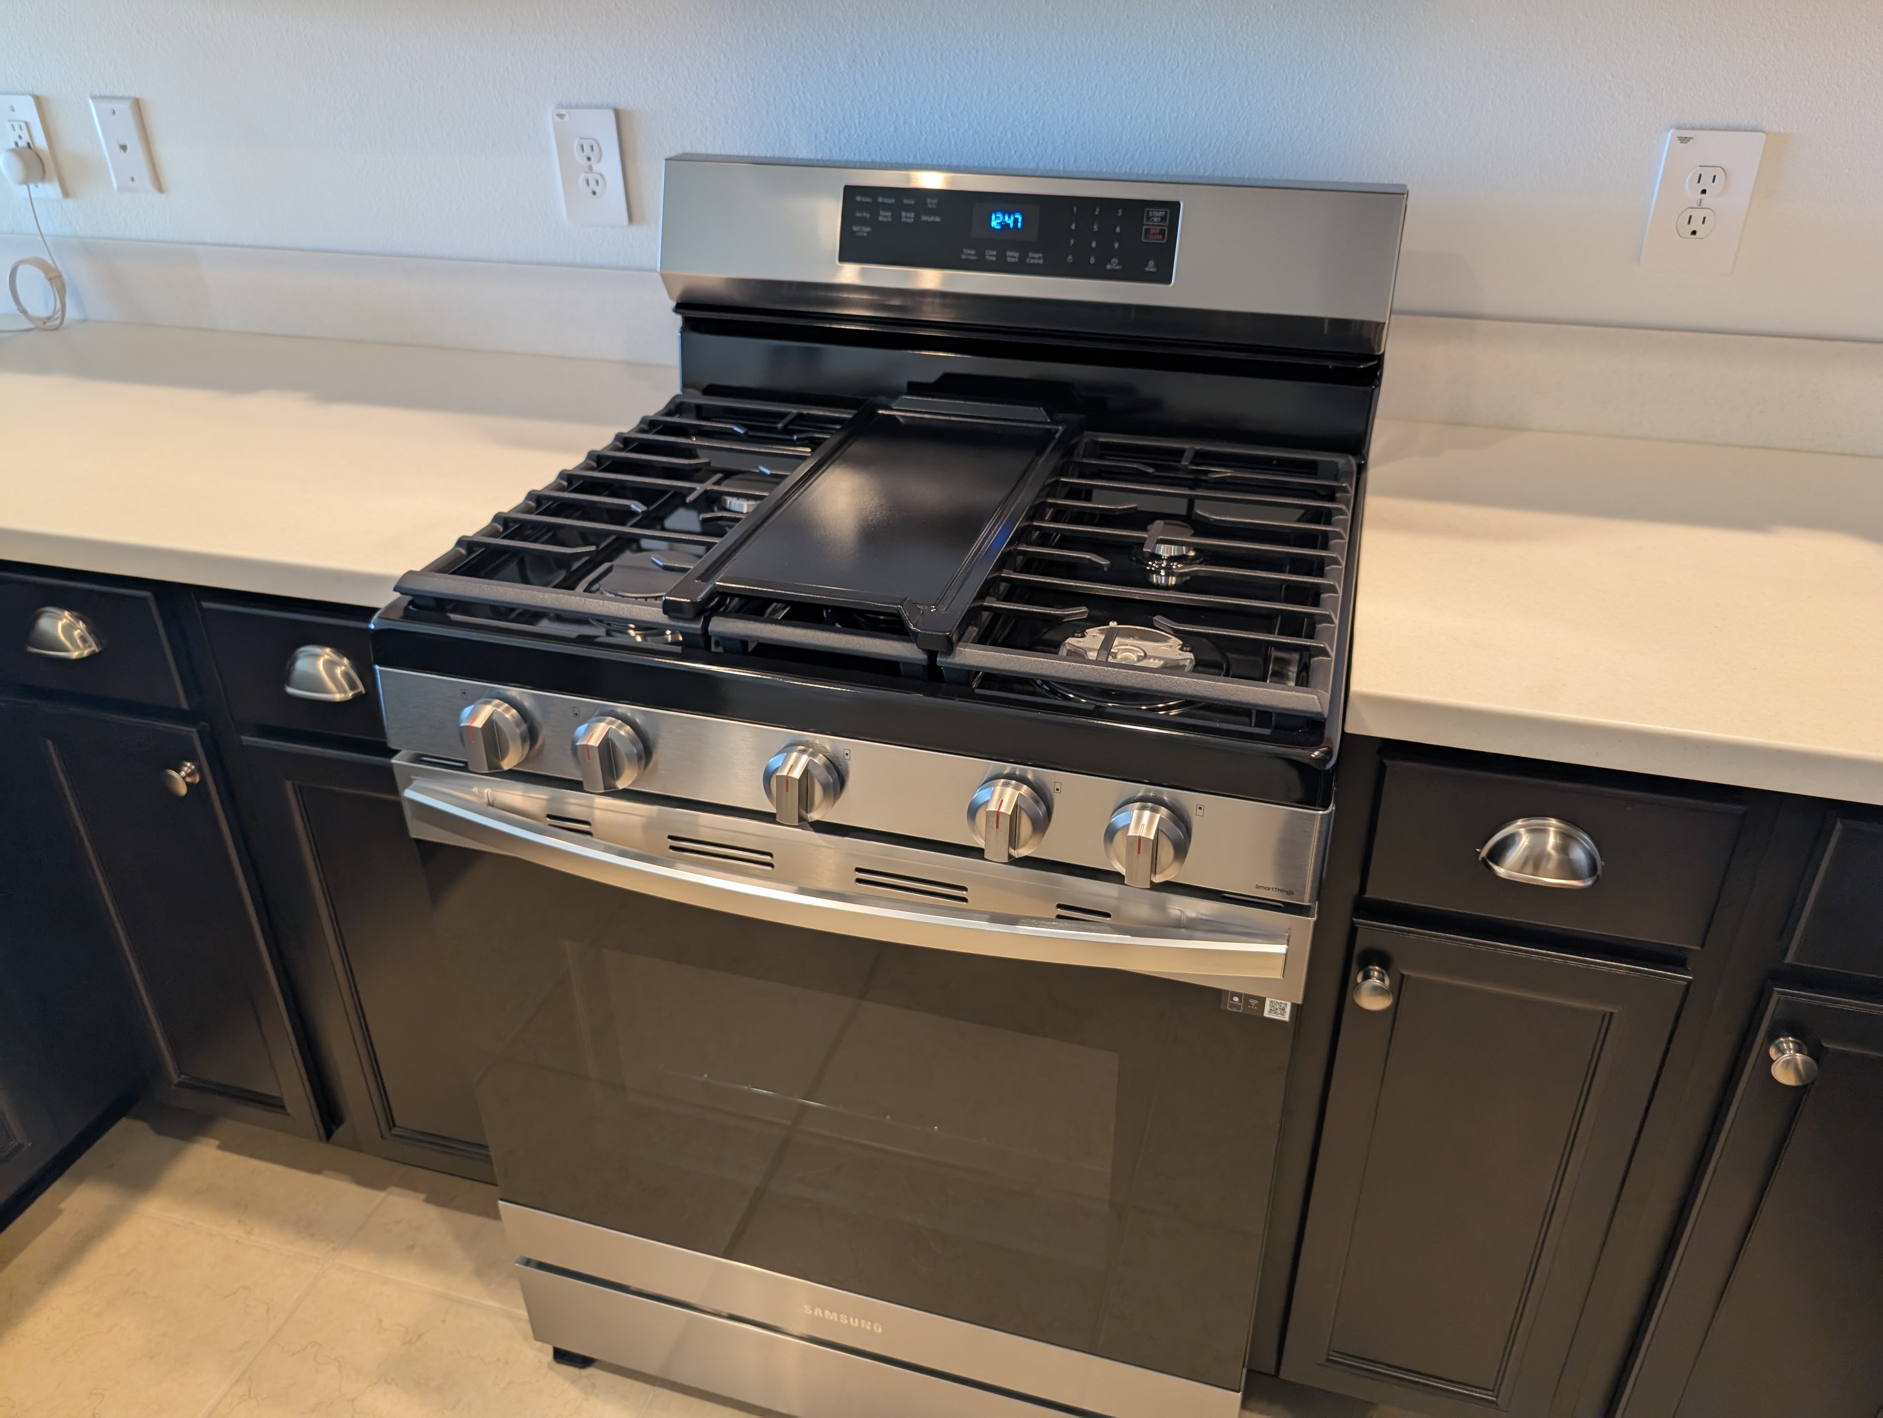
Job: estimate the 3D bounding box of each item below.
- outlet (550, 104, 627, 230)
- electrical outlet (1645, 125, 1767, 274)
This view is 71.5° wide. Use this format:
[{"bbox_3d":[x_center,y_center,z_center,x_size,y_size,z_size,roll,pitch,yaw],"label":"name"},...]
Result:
[{"bbox_3d":[-0.405,-0.623,1.507,0.079,0.123,0.009,8,30,14],"label":"outlet"},{"bbox_3d":[0.708,-0.470,1.218,0.079,0.123,0.009,8,30,14],"label":"electrical outlet"}]

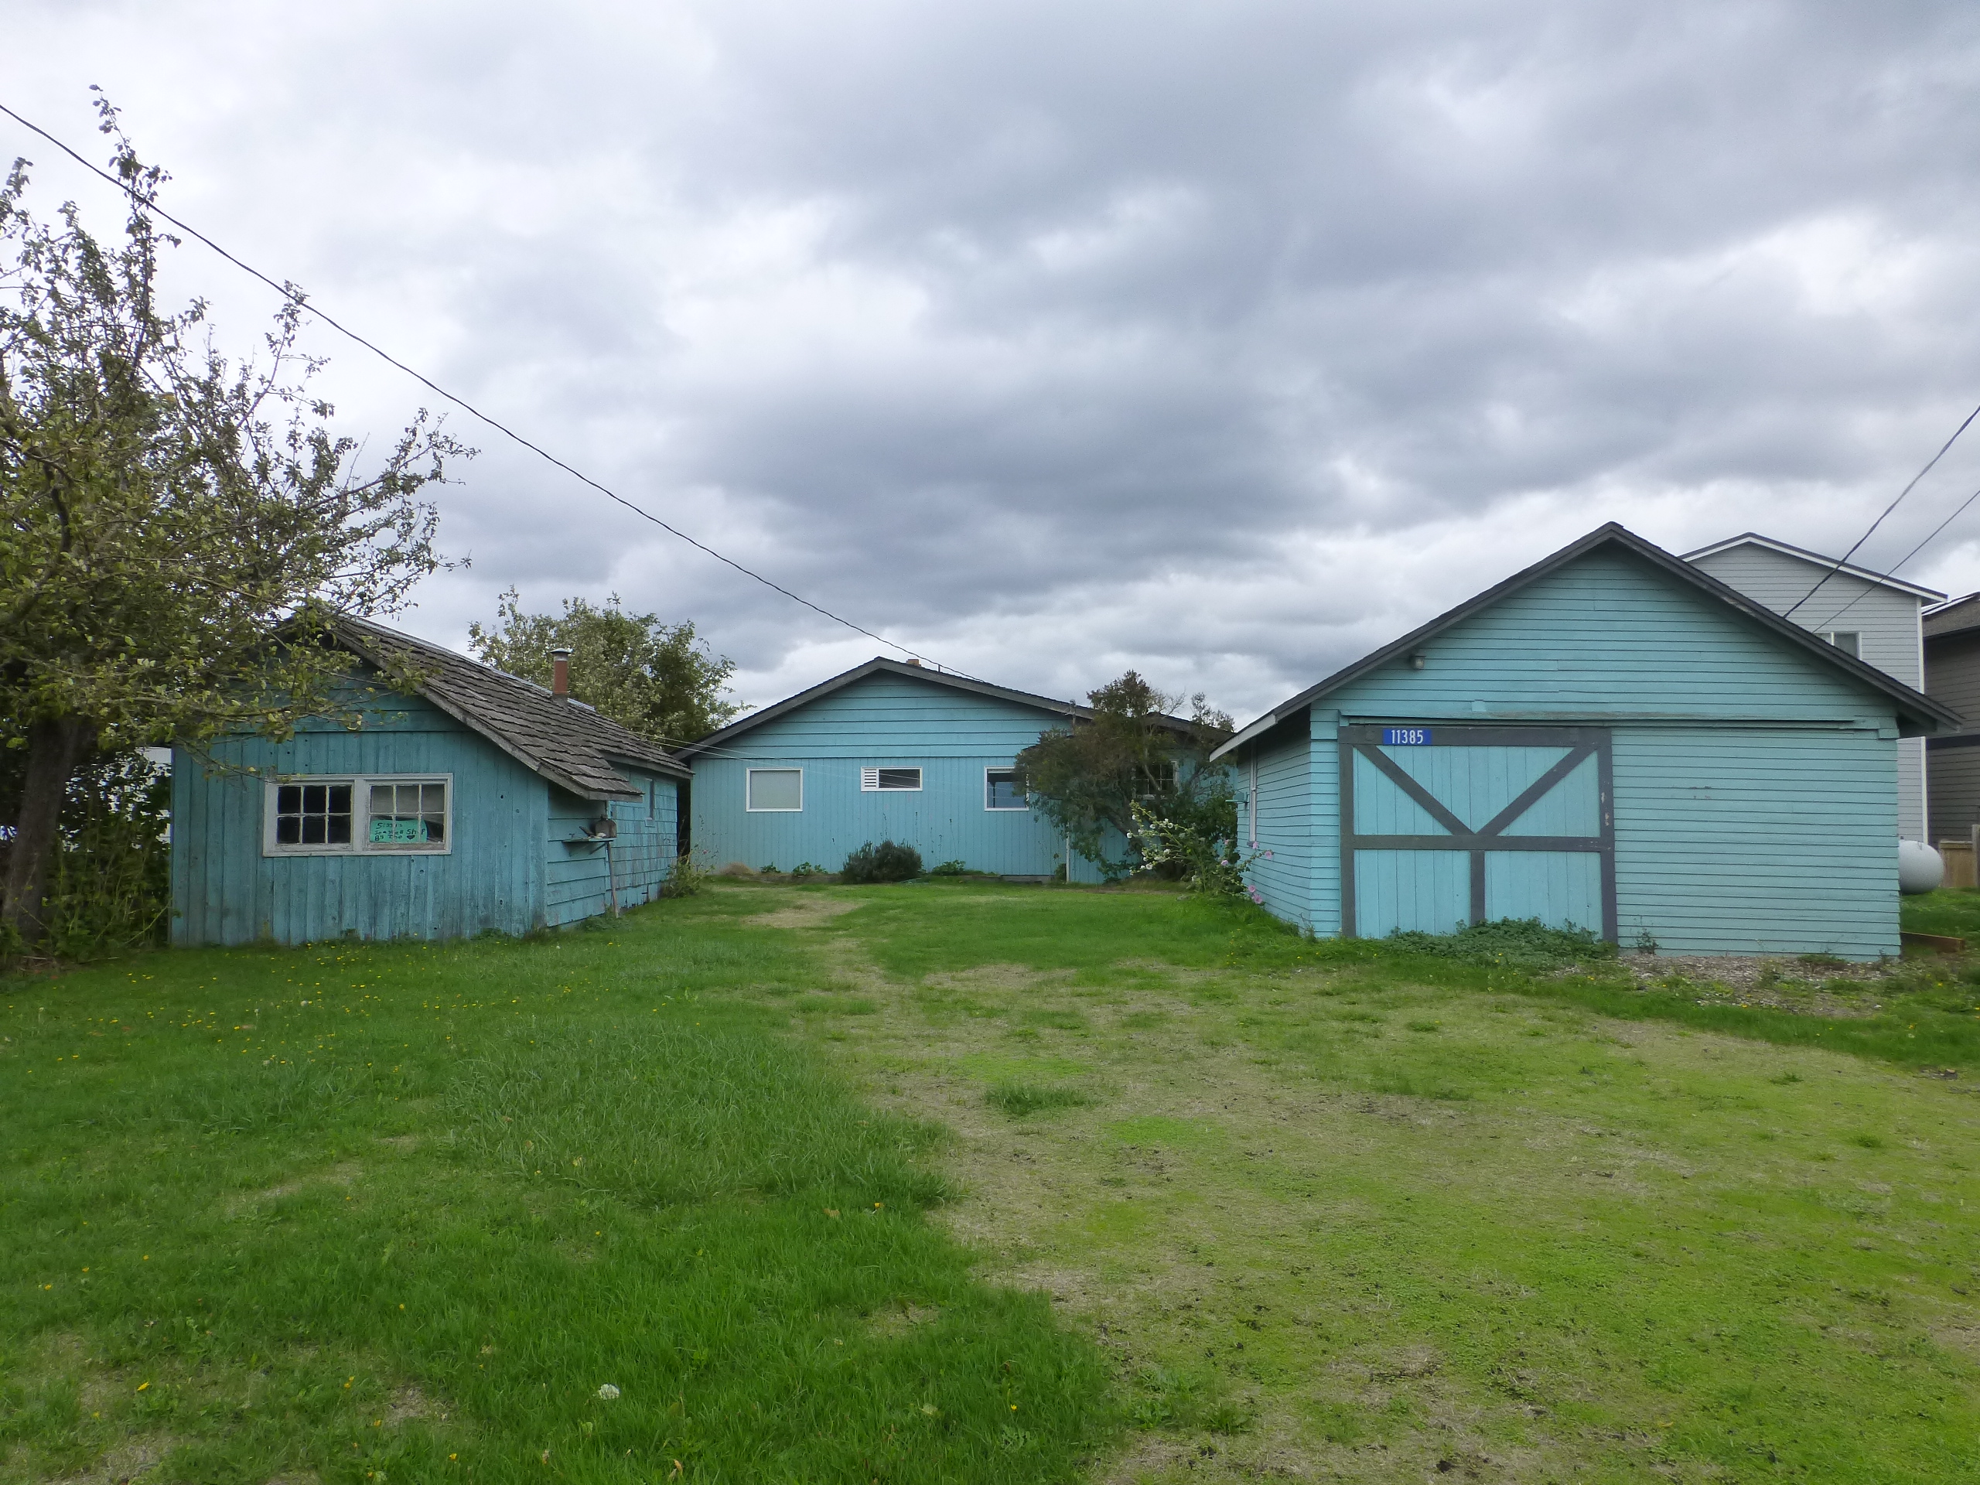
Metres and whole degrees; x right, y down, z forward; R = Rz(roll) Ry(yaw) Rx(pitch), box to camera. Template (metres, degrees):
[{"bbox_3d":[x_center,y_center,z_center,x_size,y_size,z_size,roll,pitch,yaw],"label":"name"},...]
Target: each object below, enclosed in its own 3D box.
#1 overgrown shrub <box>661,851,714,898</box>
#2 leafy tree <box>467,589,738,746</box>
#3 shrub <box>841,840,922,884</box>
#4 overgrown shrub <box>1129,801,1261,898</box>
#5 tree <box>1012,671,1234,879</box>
[{"bbox_3d":[-4.748,2.071,21.500,0.800,0.720,0.700,0,-3,0],"label":"overgrown shrub"},{"bbox_3d":[-8.750,-0.192,31.000,5.700,6.100,5.200,0,-3,0],"label":"leafy tree"},{"bbox_3d":[-2.287,2.516,29.000,1.700,0.980,1.300,0,-3,11],"label":"shrub"},{"bbox_3d":[3.359,1.762,22.500,2.050,1.600,1.800,0,-3,4],"label":"overgrown shrub"},{"bbox_3d":[2.597,0.710,26.800,4.000,4.100,3.400,0,-3,0],"label":"tree"}]

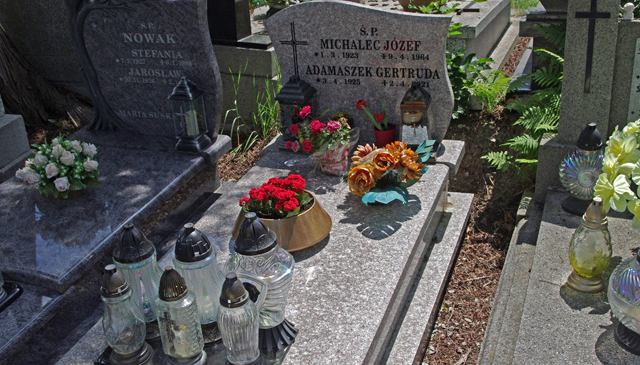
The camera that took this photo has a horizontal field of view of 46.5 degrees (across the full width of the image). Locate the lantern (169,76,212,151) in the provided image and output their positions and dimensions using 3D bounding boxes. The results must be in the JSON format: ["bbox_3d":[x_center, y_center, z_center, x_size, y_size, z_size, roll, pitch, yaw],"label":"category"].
[{"bbox_3d":[-0.538,-0.283,3.047,0.135,0.296,0.135,10,30,29],"label":"lantern"}]

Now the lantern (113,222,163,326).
[{"bbox_3d":[-0.489,0.259,2.029,0.125,0.333,0.125,4,27,19],"label":"lantern"}]

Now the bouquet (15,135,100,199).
[{"bbox_3d":[-0.959,-0.082,2.740,0.300,0.190,0.265,4,27,19],"label":"bouquet"}]

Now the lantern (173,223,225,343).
[{"bbox_3d":[-0.304,0.240,1.855,0.124,0.308,0.124,5,27,20],"label":"lantern"}]

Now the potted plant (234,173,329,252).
[{"bbox_3d":[-0.125,0.062,2.346,0.316,0.172,0.305,-4,26,2],"label":"potted plant"}]

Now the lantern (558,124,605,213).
[{"bbox_3d":[0.839,-0.057,2.345,0.143,0.281,0.135,10,29,28],"label":"lantern"}]

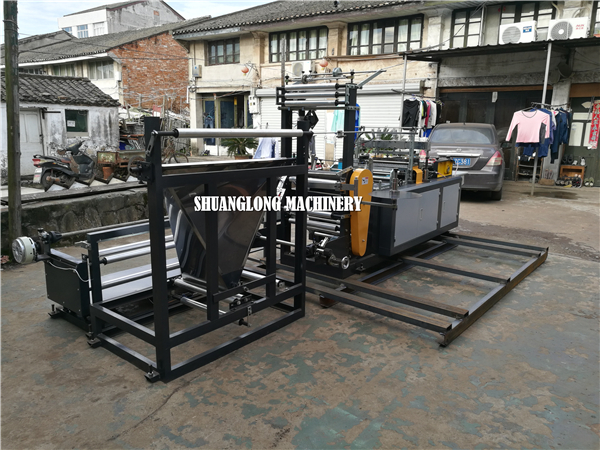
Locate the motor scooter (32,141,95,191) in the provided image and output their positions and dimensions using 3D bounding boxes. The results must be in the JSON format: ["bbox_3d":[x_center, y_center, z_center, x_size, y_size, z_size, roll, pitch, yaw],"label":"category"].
[{"bbox_3d":[-5.386,-1.410,10.815,0.660,1.080,1.750,5,13,20],"label":"motor scooter"}]

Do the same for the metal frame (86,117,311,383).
[{"bbox_3d":[-0.679,0.024,3.240,0.830,1.485,1.294,11,16,38],"label":"metal frame"}]

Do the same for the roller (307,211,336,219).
[{"bbox_3d":[0.077,-0.132,4.256,0.579,0.055,0.055,11,16,38],"label":"roller"}]

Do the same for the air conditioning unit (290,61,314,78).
[{"bbox_3d":[0.141,-5.237,15.780,0.810,0.540,0.300,10,15,36],"label":"air conditioning unit"}]

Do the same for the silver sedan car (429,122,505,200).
[{"bbox_3d":[4.105,-1.662,11.529,1.700,1.530,4.420,6,13,22],"label":"silver sedan car"}]

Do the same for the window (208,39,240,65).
[{"bbox_3d":[-3.027,-6.984,18.882,1.721,0.962,0.120,9,15,34],"label":"window"}]

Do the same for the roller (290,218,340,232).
[{"bbox_3d":[0.125,-0.014,4.388,0.581,0.056,0.056,11,15,38],"label":"roller"}]

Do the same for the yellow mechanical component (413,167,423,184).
[{"bbox_3d":[1.330,-0.568,5.333,0.090,0.190,0.130,10,15,36],"label":"yellow mechanical component"}]

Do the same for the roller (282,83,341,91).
[{"bbox_3d":[0.096,-1.206,4.084,0.610,0.050,0.050,10,15,36],"label":"roller"}]

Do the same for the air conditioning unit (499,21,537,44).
[{"bbox_3d":[5.474,-4.750,11.744,0.800,0.540,0.300,10,15,36],"label":"air conditioning unit"}]

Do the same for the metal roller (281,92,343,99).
[{"bbox_3d":[0.099,-1.137,4.095,0.620,0.050,0.050,10,15,36],"label":"metal roller"}]

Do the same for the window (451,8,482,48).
[{"bbox_3d":[4.531,-5.352,12.744,0.800,1.000,0.100,10,15,36],"label":"window"}]

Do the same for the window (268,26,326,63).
[{"bbox_3d":[-0.050,-6.460,16.836,2.511,1.052,0.120,9,15,34],"label":"window"}]

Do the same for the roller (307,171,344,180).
[{"bbox_3d":[0.135,-0.474,4.313,0.608,0.062,0.062,11,15,38],"label":"roller"}]

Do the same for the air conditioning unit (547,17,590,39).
[{"bbox_3d":[6.365,-4.577,11.087,0.800,0.540,0.300,10,15,36],"label":"air conditioning unit"}]

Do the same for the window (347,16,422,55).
[{"bbox_3d":[2.673,-6.004,14.961,2.588,1.042,0.120,9,15,34],"label":"window"}]

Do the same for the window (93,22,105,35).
[{"bbox_3d":[-18.007,-17.326,42.161,1.600,1.550,0.120,9,15,34],"label":"window"}]

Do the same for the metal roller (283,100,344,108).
[{"bbox_3d":[0.105,-1.062,4.104,0.640,0.050,0.050,10,15,36],"label":"metal roller"}]

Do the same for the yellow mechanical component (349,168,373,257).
[{"bbox_3d":[0.538,-0.107,4.157,0.085,0.783,0.247,11,16,38],"label":"yellow mechanical component"}]

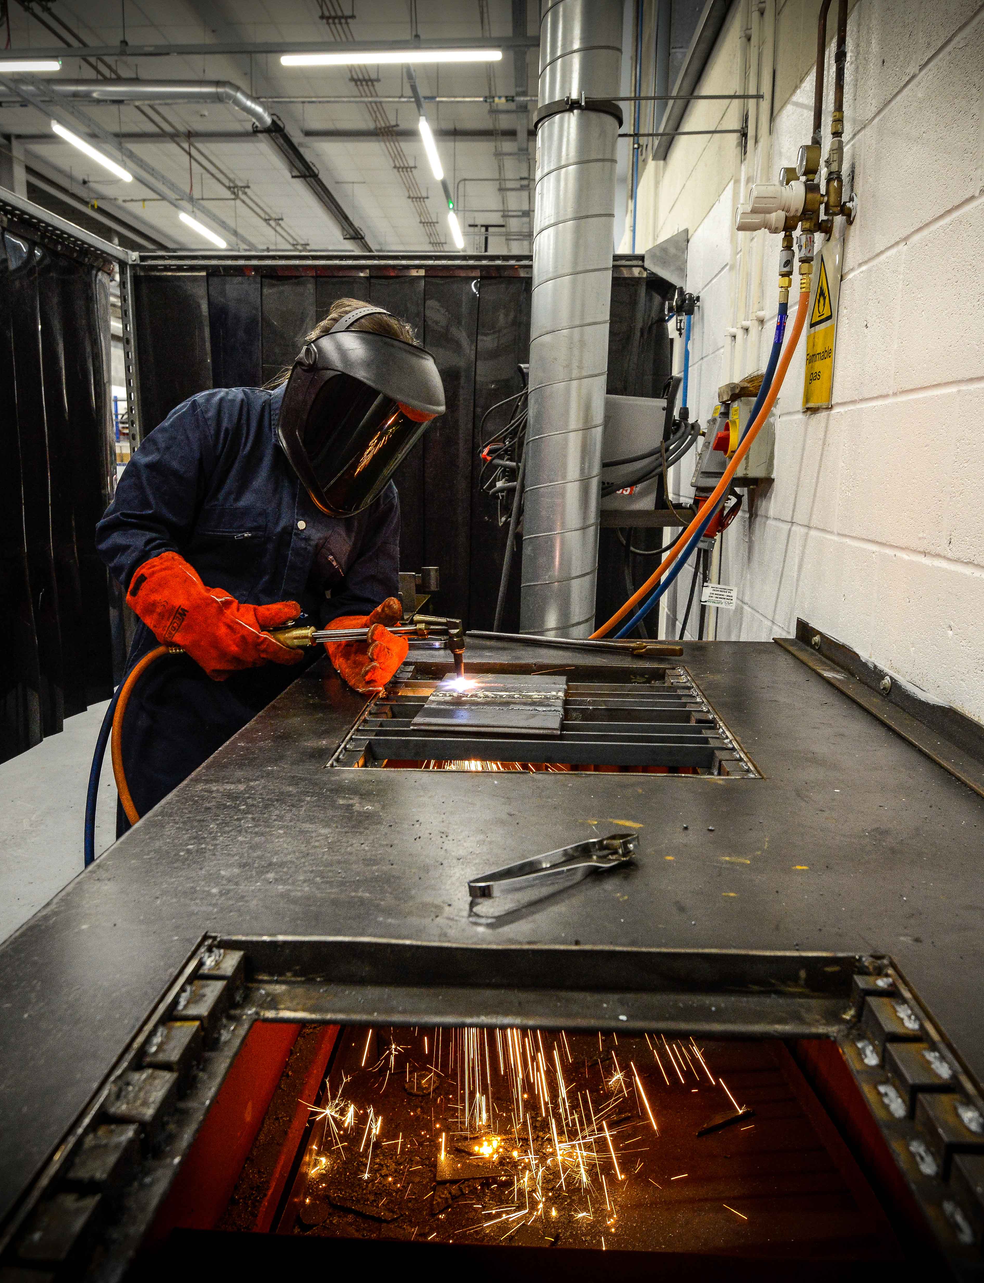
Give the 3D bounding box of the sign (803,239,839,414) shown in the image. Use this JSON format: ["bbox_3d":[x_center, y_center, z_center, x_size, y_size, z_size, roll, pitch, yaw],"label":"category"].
[{"bbox_3d":[0.636,-0.604,1.864,0.008,0.295,0.195,1,10,3],"label":"sign"}]

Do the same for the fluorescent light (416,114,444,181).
[{"bbox_3d":[-0.482,-3.950,7.755,0.070,0.070,1.500,1,10,3],"label":"fluorescent light"}]

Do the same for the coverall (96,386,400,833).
[{"bbox_3d":[-0.380,0.222,1.652,0.400,1.270,0.500,10,14,42],"label":"coverall"}]

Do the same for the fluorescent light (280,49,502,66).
[{"bbox_3d":[-0.675,-3.858,6.359,1.480,0.070,0.070,1,10,3],"label":"fluorescent light"}]

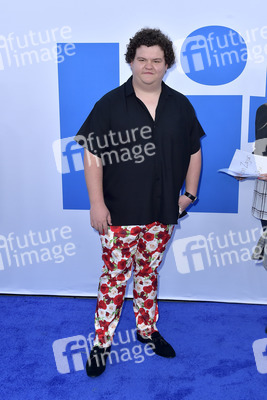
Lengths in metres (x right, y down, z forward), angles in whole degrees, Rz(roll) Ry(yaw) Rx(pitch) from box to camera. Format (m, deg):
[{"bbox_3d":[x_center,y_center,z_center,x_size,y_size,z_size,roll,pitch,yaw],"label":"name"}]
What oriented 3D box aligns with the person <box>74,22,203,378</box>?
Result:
[{"bbox_3d":[0.035,0.028,2.498,0.670,1.780,0.420,-4,12,-17],"label":"person"}]

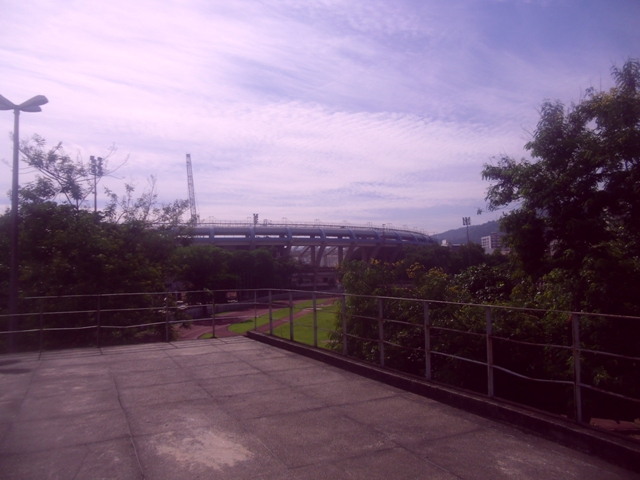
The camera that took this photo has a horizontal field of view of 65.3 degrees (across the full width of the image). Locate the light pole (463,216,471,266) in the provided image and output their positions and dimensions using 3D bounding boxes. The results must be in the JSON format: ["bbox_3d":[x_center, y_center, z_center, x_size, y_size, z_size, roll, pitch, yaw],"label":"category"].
[{"bbox_3d":[49.918,5.313,167.916,2.600,26.600,0.900,-3,-4,30],"label":"light pole"}]

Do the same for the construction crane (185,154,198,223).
[{"bbox_3d":[-71.208,-11.677,281.190,14.000,73.900,10.000,-3,-4,30],"label":"construction crane"}]

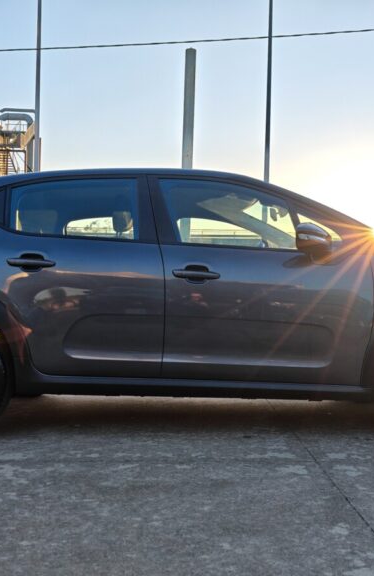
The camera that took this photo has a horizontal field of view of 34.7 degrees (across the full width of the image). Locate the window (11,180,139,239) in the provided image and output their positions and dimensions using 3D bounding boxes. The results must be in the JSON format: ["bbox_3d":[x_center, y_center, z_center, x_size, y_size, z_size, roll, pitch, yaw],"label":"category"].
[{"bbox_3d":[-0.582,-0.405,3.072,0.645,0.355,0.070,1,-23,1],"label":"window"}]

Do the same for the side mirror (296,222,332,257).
[{"bbox_3d":[0.604,-0.232,2.861,0.165,0.160,0.220,1,1,1],"label":"side mirror"}]

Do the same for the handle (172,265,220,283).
[{"bbox_3d":[0.042,-0.071,2.935,0.232,0.080,0.055,1,1,1],"label":"handle"}]

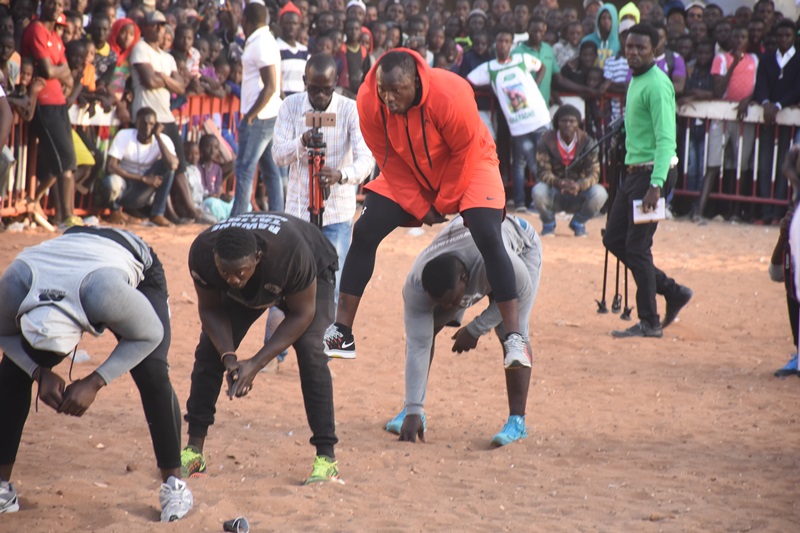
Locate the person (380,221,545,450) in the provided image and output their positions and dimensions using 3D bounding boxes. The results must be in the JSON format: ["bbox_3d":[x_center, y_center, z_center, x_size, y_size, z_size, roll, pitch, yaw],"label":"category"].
[{"bbox_3d":[0.266,0.267,20.500,0.640,0.980,0.680,2,5,33],"label":"person"}]

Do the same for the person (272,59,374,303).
[{"bbox_3d":[-0.407,-0.285,23.900,0.540,1.630,0.480,0,4,3],"label":"person"}]

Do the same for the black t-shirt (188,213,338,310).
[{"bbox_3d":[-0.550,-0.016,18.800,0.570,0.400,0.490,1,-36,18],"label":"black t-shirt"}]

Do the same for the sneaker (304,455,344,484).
[{"bbox_3d":[-0.309,0.810,18.820,0.115,0.120,0.290,1,4,17],"label":"sneaker"}]

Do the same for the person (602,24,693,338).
[{"bbox_3d":[1.379,-0.480,26.000,0.520,1.740,0.480,-2,4,-22],"label":"person"}]

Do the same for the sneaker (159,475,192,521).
[{"bbox_3d":[-0.844,0.880,17.580,0.120,0.145,0.290,0,12,7],"label":"sneaker"}]

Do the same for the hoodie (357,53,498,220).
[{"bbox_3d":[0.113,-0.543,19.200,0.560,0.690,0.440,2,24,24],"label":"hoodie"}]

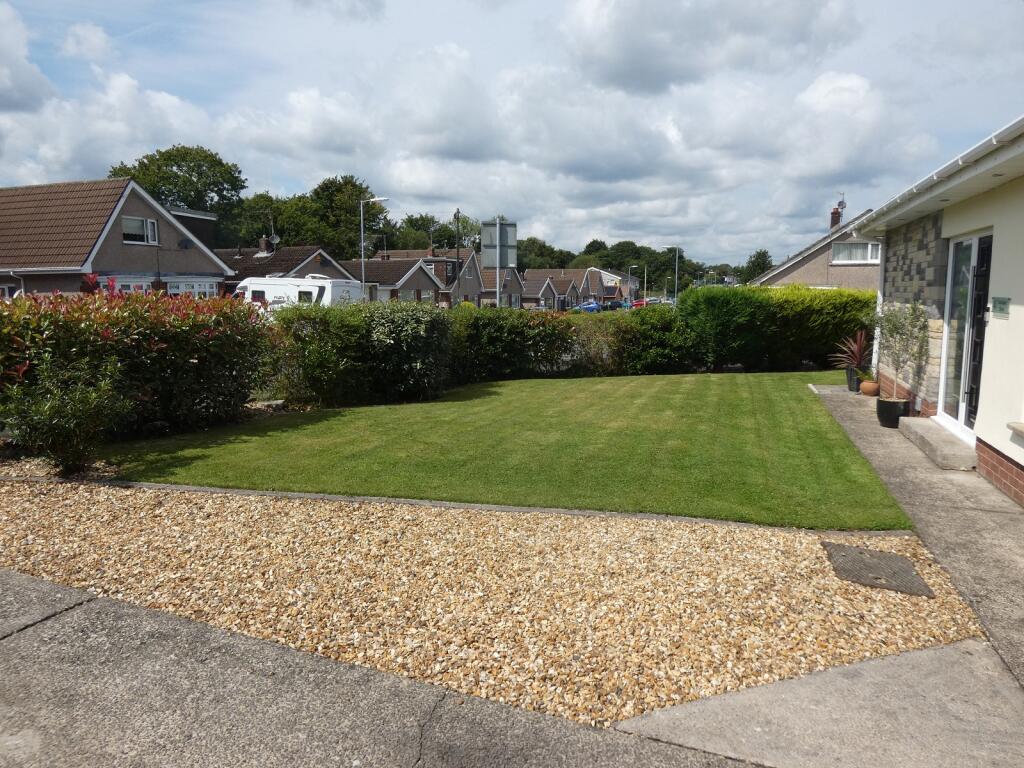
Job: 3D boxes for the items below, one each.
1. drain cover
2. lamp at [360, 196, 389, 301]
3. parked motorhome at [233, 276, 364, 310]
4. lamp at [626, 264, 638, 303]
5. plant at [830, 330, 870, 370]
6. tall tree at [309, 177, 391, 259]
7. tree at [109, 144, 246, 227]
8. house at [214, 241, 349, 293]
[{"bbox_3d":[2.107,1.082,3.972,0.470,0.040,0.610,3,8,21],"label":"drain cover"},{"bbox_3d":[-6.028,-5.016,29.536,1.150,6.130,0.250,2,8,19],"label":"lamp"},{"bbox_3d":[-11.044,-3.942,34.522,6.900,2.800,2.300,3,9,25],"label":"parked motorhome"},{"bbox_3d":[16.997,-13.404,95.496,1.150,6.100,0.250,2,8,19],"label":"lamp"},{"bbox_3d":[5.580,-0.579,11.250,0.680,0.700,0.680,2,8,19],"label":"plant"},{"bbox_3d":[-17.350,-15.300,72.599,8.800,14.900,8.800,2,8,19],"label":"tall tree"},{"bbox_3d":[-27.580,-12.924,56.537,10.800,14.600,10.800,2,8,19],"label":"tree"},{"bbox_3d":[-16.679,-6.390,43.785,10.800,5.000,8.100,2,8,19],"label":"house"}]

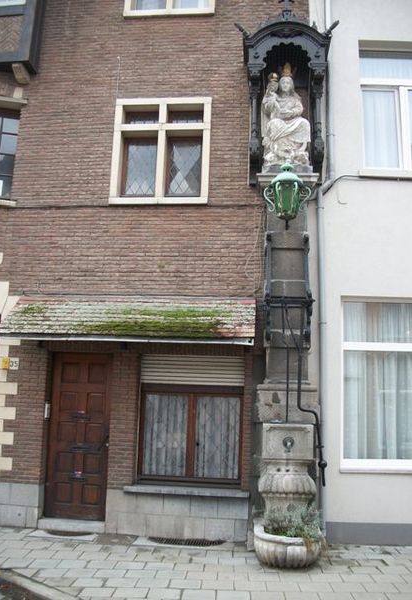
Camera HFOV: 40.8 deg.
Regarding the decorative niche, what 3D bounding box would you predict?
[{"bbox_3d":[1.056,-2.772,7.364,1.230,2.370,0.680,1,-10,2],"label":"decorative niche"}]

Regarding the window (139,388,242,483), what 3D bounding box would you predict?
[{"bbox_3d":[-0.203,1.779,7.307,1.370,1.230,0.120,1,-10,6],"label":"window"}]

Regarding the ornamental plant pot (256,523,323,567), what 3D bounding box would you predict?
[{"bbox_3d":[0.884,2.642,5.960,0.730,0.330,0.630,1,-10,2],"label":"ornamental plant pot"}]

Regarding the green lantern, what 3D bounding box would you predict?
[{"bbox_3d":[0.992,-1.306,6.707,0.560,0.750,0.480,1,-10,2],"label":"green lantern"}]

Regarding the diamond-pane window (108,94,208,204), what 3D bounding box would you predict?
[{"bbox_3d":[-0.620,-2.088,7.919,1.380,1.580,0.240,1,-10,6],"label":"diamond-pane window"}]

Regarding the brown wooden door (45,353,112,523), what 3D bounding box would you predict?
[{"bbox_3d":[-1.677,1.803,7.437,0.870,2.150,0.100,1,-10,6],"label":"brown wooden door"}]

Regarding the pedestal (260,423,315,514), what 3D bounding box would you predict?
[{"bbox_3d":[0.926,1.959,6.319,0.660,1.070,0.500,1,-10,2],"label":"pedestal"}]

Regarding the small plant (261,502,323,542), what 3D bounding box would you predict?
[{"bbox_3d":[0.938,2.386,5.948,0.640,0.380,0.450,1,-10,2],"label":"small plant"}]

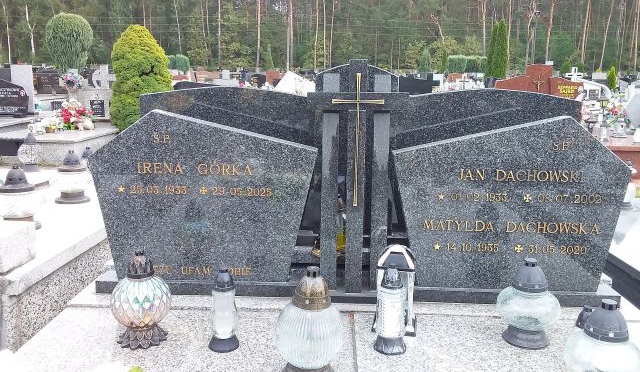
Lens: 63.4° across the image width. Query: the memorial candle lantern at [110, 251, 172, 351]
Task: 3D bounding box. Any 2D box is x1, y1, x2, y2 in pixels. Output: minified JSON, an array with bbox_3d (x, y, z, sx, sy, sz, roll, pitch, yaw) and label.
[{"bbox_3d":[-0.543,0.333,1.573,0.177,0.277,0.177,0,13,0],"label":"memorial candle lantern"}]

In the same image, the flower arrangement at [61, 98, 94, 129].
[{"bbox_3d":[-3.412,-1.001,7.300,0.460,0.410,0.380,0,13,0],"label":"flower arrangement"}]

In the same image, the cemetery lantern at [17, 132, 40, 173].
[{"bbox_3d":[-1.885,-0.222,3.356,0.130,0.248,0.130,-7,14,-29],"label":"cemetery lantern"}]

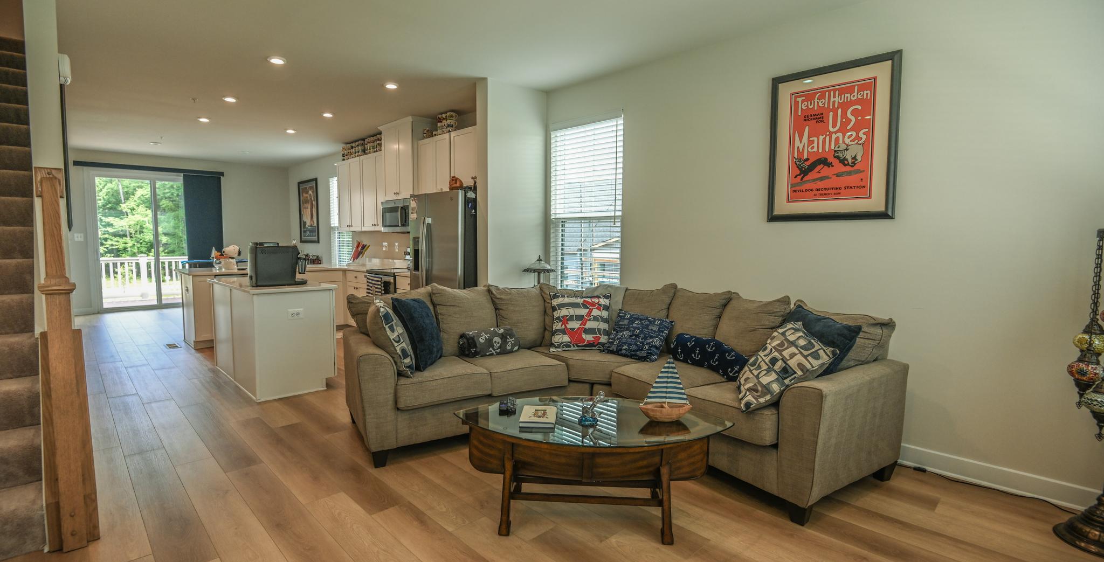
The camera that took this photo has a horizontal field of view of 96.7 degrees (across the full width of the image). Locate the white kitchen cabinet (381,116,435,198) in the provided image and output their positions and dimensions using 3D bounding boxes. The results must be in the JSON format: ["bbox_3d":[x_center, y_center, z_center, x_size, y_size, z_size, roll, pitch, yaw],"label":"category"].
[{"bbox_3d":[-1.878,-1.544,6.435,0.860,0.960,0.397,5,6,45],"label":"white kitchen cabinet"}]

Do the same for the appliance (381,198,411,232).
[{"bbox_3d":[-1.907,-0.850,6.508,0.760,0.405,0.390,5,6,45],"label":"appliance"}]

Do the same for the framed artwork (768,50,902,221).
[{"bbox_3d":[1.745,-0.862,3.088,0.728,0.956,0.030,5,7,45],"label":"framed artwork"}]

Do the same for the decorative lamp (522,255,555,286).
[{"bbox_3d":[-0.125,0.013,4.505,0.300,0.500,0.300,0,5,0],"label":"decorative lamp"}]

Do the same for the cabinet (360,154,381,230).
[{"bbox_3d":[-2.430,-1.249,7.021,0.630,1.055,0.329,5,7,45],"label":"cabinet"}]

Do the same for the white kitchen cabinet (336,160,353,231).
[{"bbox_3d":[-3.089,-1.309,7.674,0.410,1.050,0.329,5,7,45],"label":"white kitchen cabinet"}]

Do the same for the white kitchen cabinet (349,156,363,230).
[{"bbox_3d":[-2.798,-1.281,7.386,0.410,1.055,0.329,5,7,45],"label":"white kitchen cabinet"}]

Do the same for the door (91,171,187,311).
[{"bbox_3d":[-7.101,-0.670,8.787,0.120,2.410,1.580,5,6,45],"label":"door"}]

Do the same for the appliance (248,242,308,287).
[{"bbox_3d":[-2.423,-0.151,4.351,0.250,0.370,0.435,5,7,45],"label":"appliance"}]

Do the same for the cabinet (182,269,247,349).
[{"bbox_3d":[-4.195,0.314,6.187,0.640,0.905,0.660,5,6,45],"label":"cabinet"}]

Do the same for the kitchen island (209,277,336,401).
[{"bbox_3d":[-2.661,0.453,4.633,1.570,0.910,0.675,5,6,45],"label":"kitchen island"}]

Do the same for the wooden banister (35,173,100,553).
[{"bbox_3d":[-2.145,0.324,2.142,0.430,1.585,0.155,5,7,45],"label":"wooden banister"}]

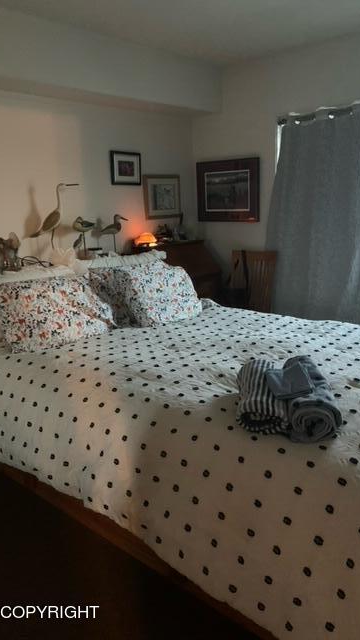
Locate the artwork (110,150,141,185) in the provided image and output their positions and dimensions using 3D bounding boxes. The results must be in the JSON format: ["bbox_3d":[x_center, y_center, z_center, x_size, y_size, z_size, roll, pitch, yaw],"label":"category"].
[{"bbox_3d":[-0.414,-1.155,3.671,0.025,0.233,0.299,11,20,39],"label":"artwork"}]

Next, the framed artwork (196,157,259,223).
[{"bbox_3d":[0.396,-1.095,4.108,0.646,0.504,0.030,11,20,39],"label":"framed artwork"}]

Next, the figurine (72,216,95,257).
[{"bbox_3d":[-0.652,-0.560,3.272,0.080,0.290,0.155,11,20,39],"label":"figurine"}]

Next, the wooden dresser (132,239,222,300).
[{"bbox_3d":[0.016,-0.084,3.977,0.433,1.072,0.655,9,19,39],"label":"wooden dresser"}]

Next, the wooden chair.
[{"bbox_3d":[0.456,-0.009,3.813,0.420,0.980,0.520,11,20,39],"label":"wooden chair"}]

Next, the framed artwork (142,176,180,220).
[{"bbox_3d":[-0.144,-1.031,4.018,0.030,0.336,0.429,11,20,39],"label":"framed artwork"}]

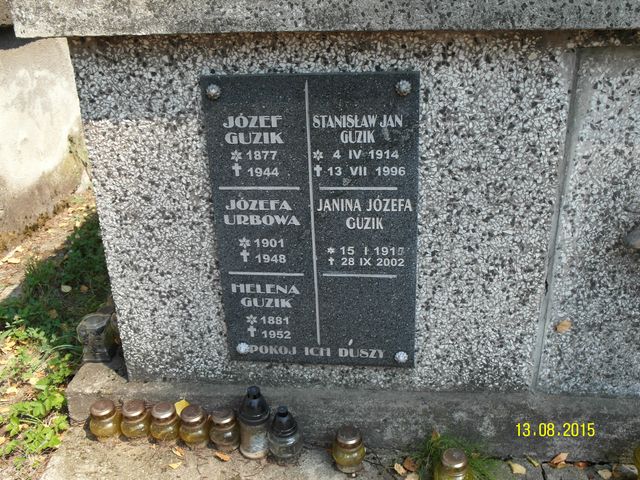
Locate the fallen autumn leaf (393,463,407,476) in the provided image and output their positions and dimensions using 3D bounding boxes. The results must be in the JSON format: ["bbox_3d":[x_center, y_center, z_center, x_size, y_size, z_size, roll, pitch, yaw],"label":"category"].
[{"bbox_3d":[0.172,0.489,1.428,0.021,0.010,0.038,-7,23,-17],"label":"fallen autumn leaf"}]

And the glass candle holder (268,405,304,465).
[{"bbox_3d":[-0.075,0.422,1.464,0.076,0.123,0.076,0,22,0],"label":"glass candle holder"}]

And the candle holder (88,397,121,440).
[{"bbox_3d":[-0.492,0.406,1.522,0.068,0.085,0.068,3,22,7],"label":"candle holder"}]

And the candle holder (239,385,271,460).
[{"bbox_3d":[-0.144,0.399,1.473,0.070,0.165,0.070,3,22,7],"label":"candle holder"}]

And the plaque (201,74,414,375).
[{"bbox_3d":[-0.009,-0.022,1.361,0.412,0.626,0.024,1,22,7],"label":"plaque"}]

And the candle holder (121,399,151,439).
[{"bbox_3d":[-0.425,0.408,1.526,0.068,0.085,0.068,3,22,7],"label":"candle holder"}]

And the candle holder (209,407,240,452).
[{"bbox_3d":[-0.214,0.426,1.498,0.068,0.088,0.068,3,22,7],"label":"candle holder"}]

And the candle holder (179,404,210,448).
[{"bbox_3d":[-0.284,0.421,1.510,0.068,0.086,0.068,3,22,7],"label":"candle holder"}]

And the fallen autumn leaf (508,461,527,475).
[{"bbox_3d":[0.423,0.483,1.418,0.030,0.009,0.043,-14,26,-30],"label":"fallen autumn leaf"}]

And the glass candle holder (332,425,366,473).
[{"bbox_3d":[0.061,0.446,1.432,0.070,0.095,0.070,3,22,7],"label":"glass candle holder"}]

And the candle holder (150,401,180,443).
[{"bbox_3d":[-0.357,0.413,1.522,0.068,0.085,0.068,3,22,7],"label":"candle holder"}]

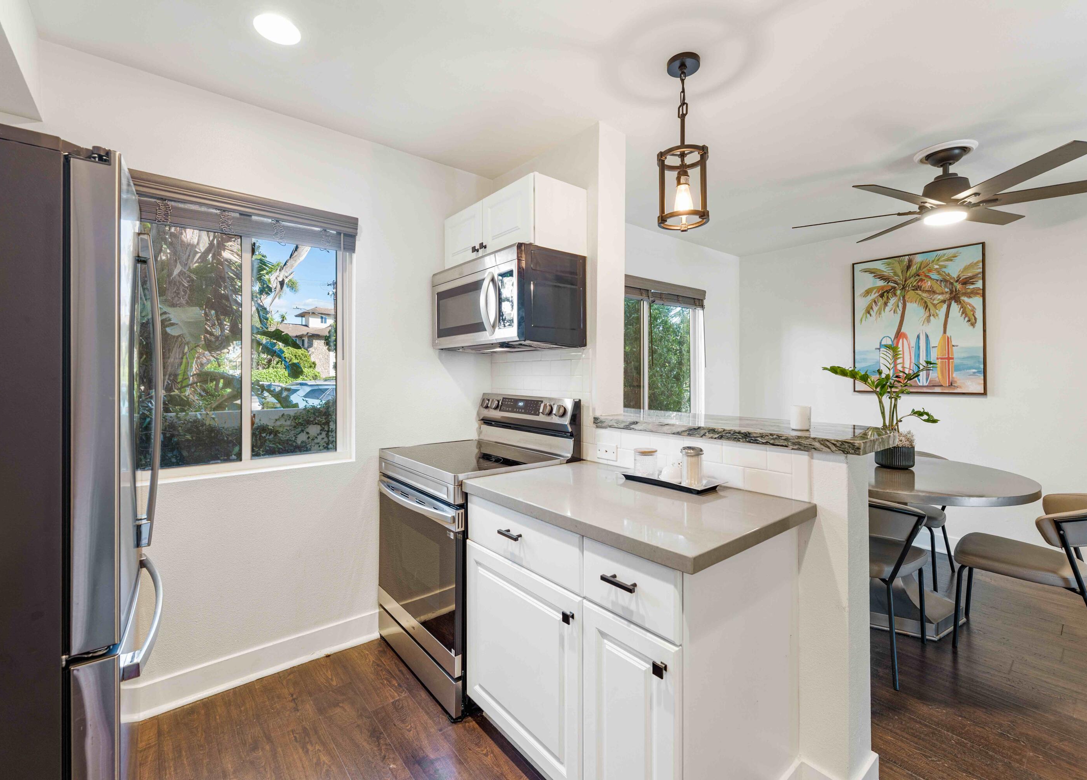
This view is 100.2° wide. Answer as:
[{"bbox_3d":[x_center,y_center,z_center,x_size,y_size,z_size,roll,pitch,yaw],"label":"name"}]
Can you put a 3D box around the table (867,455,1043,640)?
[{"bbox_3d":[1.925,0.841,2.697,1.370,0.757,1.370,-1,1,-40],"label":"table"}]

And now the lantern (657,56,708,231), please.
[{"bbox_3d":[0.514,-0.904,1.669,0.178,0.586,0.178,0,1,0],"label":"lantern"}]

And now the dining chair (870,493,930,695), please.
[{"bbox_3d":[1.500,0.845,2.231,0.550,0.775,0.540,-1,1,-40],"label":"dining chair"}]

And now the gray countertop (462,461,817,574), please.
[{"bbox_3d":[0.261,0.358,1.517,0.661,0.037,0.945,-1,1,-40],"label":"gray countertop"}]

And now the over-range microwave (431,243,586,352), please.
[{"bbox_3d":[-0.204,-0.406,2.248,0.420,0.408,0.752,-1,1,-40],"label":"over-range microwave"}]

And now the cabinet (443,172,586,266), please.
[{"bbox_3d":[-0.164,-0.764,2.277,0.320,0.306,0.757,-1,1,-40],"label":"cabinet"}]

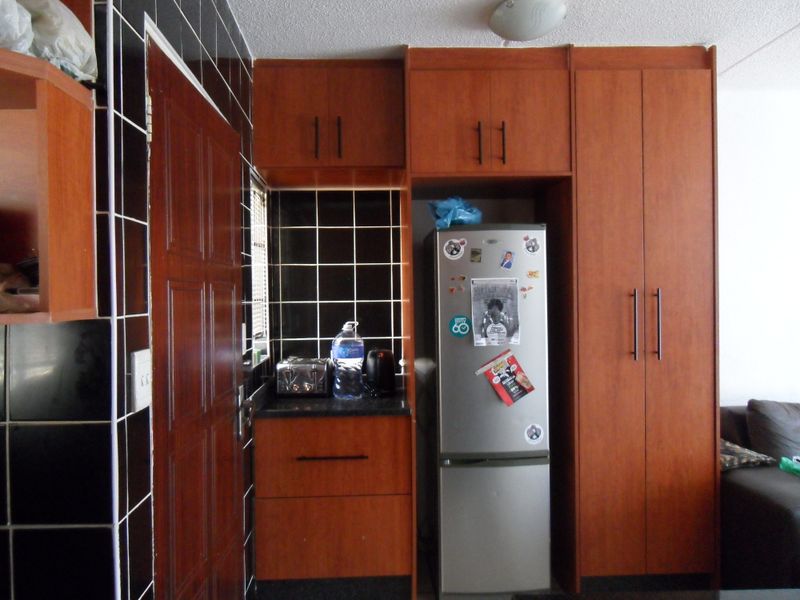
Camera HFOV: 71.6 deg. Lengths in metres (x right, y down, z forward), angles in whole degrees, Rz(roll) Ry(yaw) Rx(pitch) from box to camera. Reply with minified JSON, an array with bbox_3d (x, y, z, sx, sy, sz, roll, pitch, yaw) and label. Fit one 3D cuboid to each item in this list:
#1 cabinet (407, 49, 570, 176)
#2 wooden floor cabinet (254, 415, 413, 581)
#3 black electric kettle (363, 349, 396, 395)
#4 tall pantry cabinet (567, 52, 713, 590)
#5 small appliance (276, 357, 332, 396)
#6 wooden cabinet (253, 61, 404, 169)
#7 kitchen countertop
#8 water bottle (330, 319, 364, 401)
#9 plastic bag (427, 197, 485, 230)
[{"bbox_3d":[0.390,-0.836,2.750,0.728,0.580,0.575,0,0,-3],"label":"cabinet"},{"bbox_3d":[-0.313,0.908,2.760,0.703,0.780,0.505,0,0,-3],"label":"wooden floor cabinet"},{"bbox_3d":[-0.101,0.377,2.915,0.150,0.227,0.170,0,0,-3],"label":"black electric kettle"},{"bbox_3d":[1.092,0.109,2.785,0.672,2.490,0.580,0,0,-3],"label":"tall pantry cabinet"},{"bbox_3d":[-0.490,0.404,2.867,0.256,0.178,0.230,0,0,-3],"label":"small appliance"},{"bbox_3d":[-0.328,-0.839,2.749,0.695,0.486,0.510,0,0,-3],"label":"wooden cabinet"},{"bbox_3d":[-0.316,0.508,2.746,0.710,0.035,0.530,0,0,-3],"label":"kitchen countertop"},{"bbox_3d":[-0.258,0.300,2.792,0.160,0.384,0.160,0,0,-3],"label":"water bottle"},{"bbox_3d":[0.258,-0.402,2.603,0.252,0.154,0.220,0,0,-3],"label":"plastic bag"}]

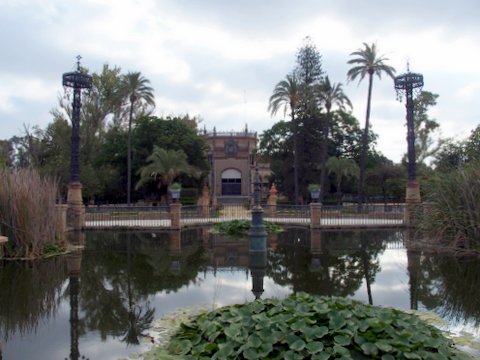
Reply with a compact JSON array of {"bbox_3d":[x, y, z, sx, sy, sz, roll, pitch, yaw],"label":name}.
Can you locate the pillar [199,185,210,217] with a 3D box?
[{"bbox_3d":[-2.701,1.577,29.551,0.850,2.470,0.850,0,-2,0],"label":"pillar"}]

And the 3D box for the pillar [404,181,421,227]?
[{"bbox_3d":[9.352,1.285,21.052,0.900,2.517,0.900,0,-2,0],"label":"pillar"}]

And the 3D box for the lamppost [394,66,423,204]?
[{"bbox_3d":[9.370,-2.454,21.160,1.500,7.782,1.500,0,-2,0],"label":"lamppost"}]

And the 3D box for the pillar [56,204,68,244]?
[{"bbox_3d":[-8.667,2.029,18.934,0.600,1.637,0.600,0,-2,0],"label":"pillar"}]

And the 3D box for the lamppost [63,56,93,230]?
[{"bbox_3d":[-8.431,-1.930,20.086,1.500,9.044,1.500,0,-2,0],"label":"lamppost"}]

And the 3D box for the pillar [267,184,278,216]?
[{"bbox_3d":[2.488,1.577,29.551,0.850,2.470,0.850,0,-2,0],"label":"pillar"}]

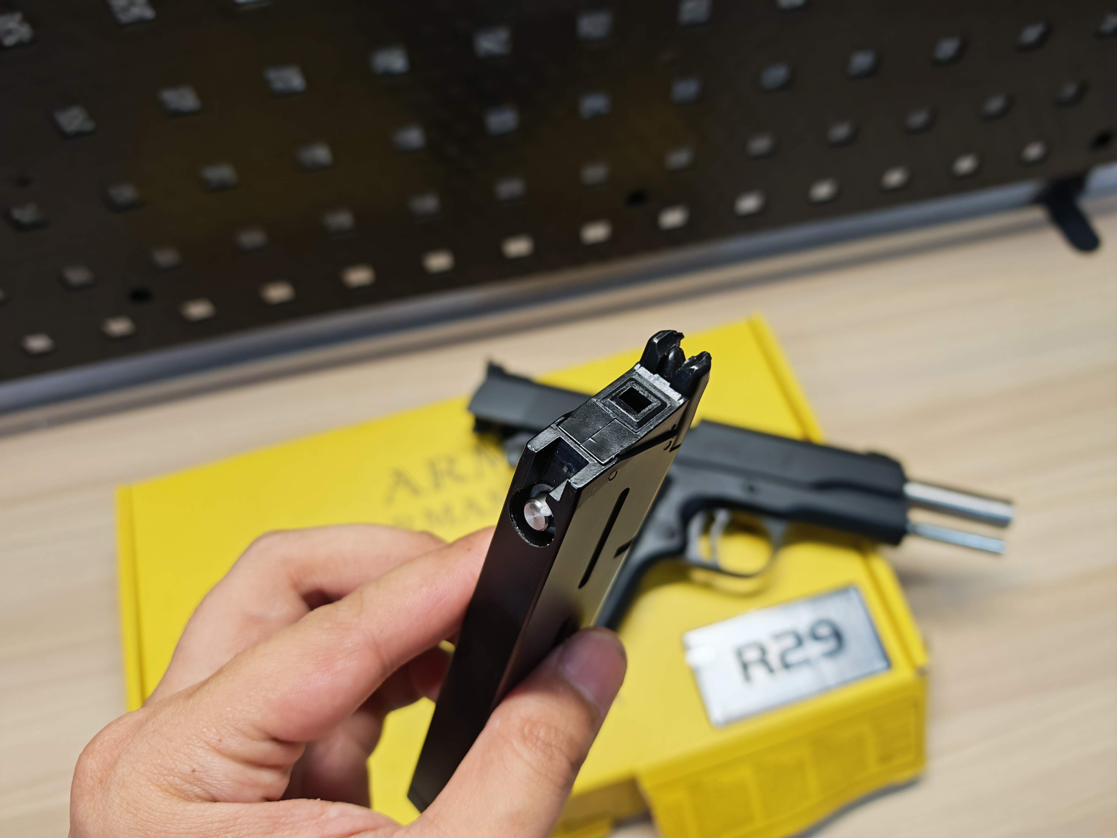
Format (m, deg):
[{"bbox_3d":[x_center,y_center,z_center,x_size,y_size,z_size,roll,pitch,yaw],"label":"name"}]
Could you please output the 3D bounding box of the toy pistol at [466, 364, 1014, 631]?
[{"bbox_3d":[0.060,0.056,0.306,0.228,0.035,0.133,13,64,8],"label":"toy pistol"}]

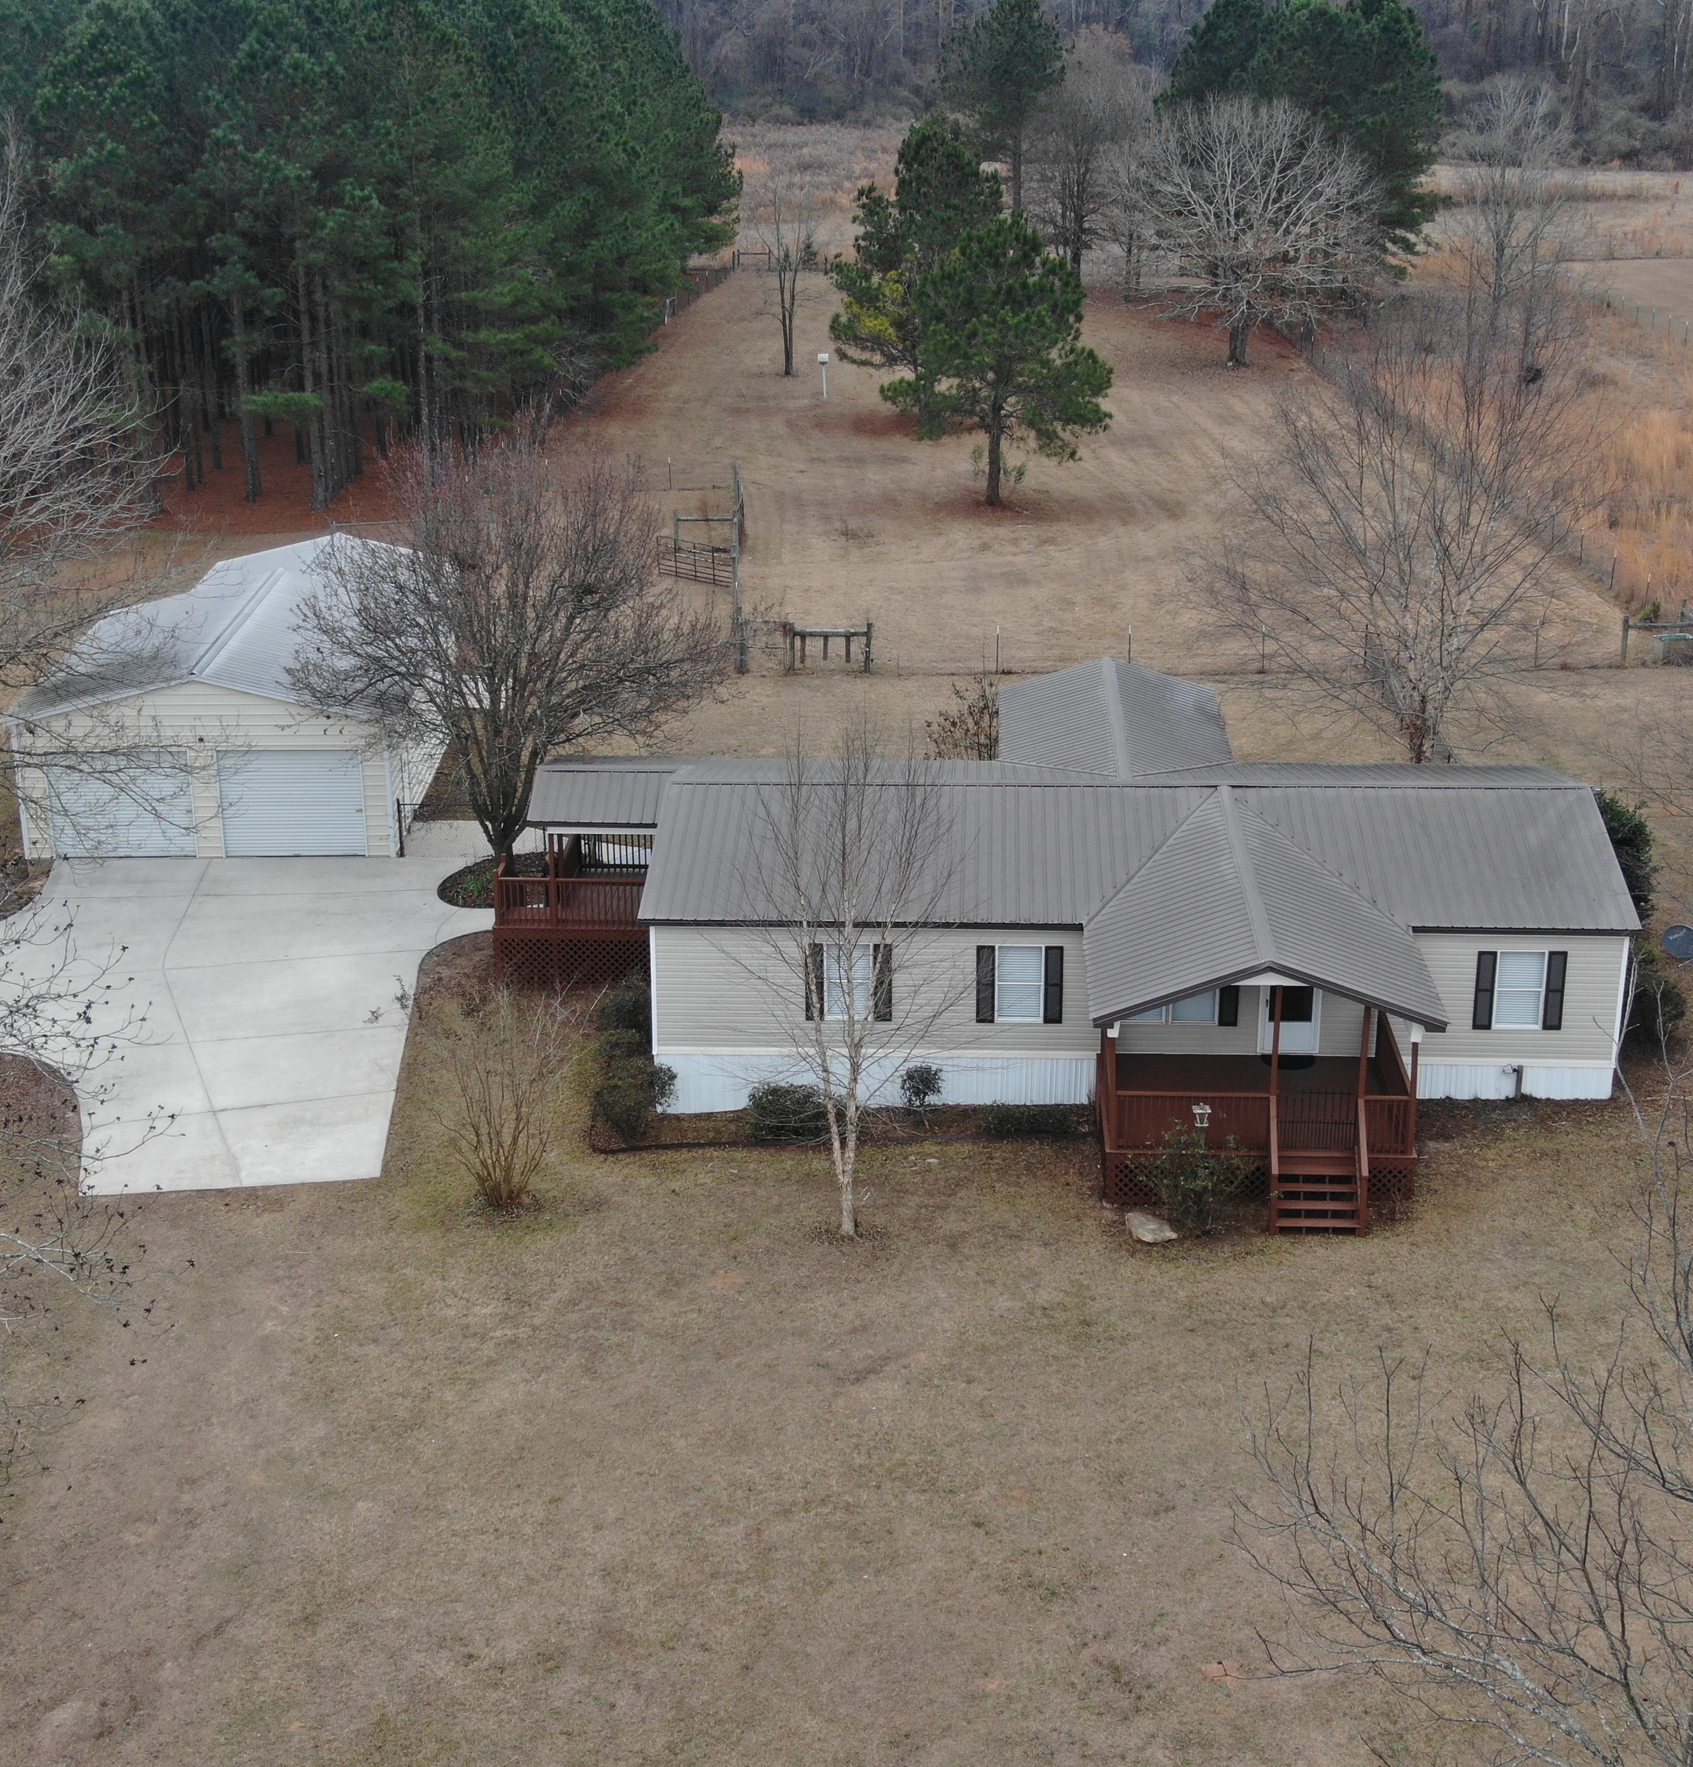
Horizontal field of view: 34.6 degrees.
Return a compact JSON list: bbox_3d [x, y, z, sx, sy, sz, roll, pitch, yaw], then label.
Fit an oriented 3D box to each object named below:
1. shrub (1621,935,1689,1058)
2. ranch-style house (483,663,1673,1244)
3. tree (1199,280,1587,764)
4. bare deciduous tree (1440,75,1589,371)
[{"bbox_3d":[13.964,2.000,46.873,1.200,1.600,1.200,1,19,4],"label":"shrub"},{"bbox_3d":[3.115,0.210,49.193,19.900,4.400,18.300,1,19,4],"label":"ranch-style house"},{"bbox_3d":[11.925,-7.286,59.026,8.500,10.800,8.200,0,20,0],"label":"tree"},{"bbox_3d":[29.845,-29.370,121.107,6.550,12.387,6.550,1,19,4],"label":"bare deciduous tree"}]

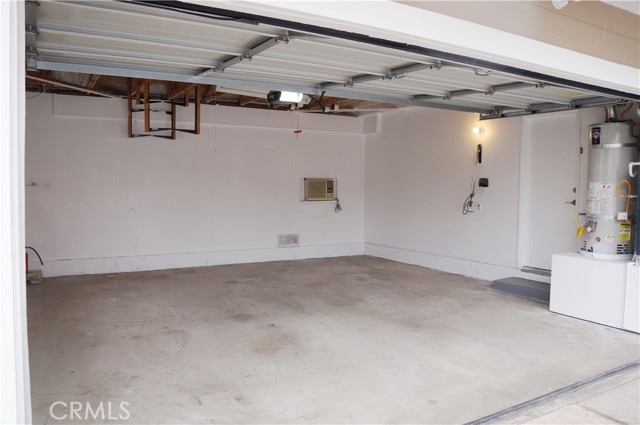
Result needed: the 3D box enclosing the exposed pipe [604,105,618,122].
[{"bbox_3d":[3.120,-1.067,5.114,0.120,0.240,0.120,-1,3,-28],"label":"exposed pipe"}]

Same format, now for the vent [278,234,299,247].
[{"bbox_3d":[-0.602,0.544,9.155,0.420,0.225,0.030,-1,3,-28],"label":"vent"}]

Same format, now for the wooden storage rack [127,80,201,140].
[{"bbox_3d":[-1.950,-1.325,5.933,0.604,0.760,0.849,-1,3,-28],"label":"wooden storage rack"}]

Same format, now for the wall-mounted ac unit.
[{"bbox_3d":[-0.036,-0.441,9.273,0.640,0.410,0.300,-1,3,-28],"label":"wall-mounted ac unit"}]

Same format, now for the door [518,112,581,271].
[{"bbox_3d":[2.991,-0.239,6.301,0.080,2.050,0.830,-1,3,-28],"label":"door"}]

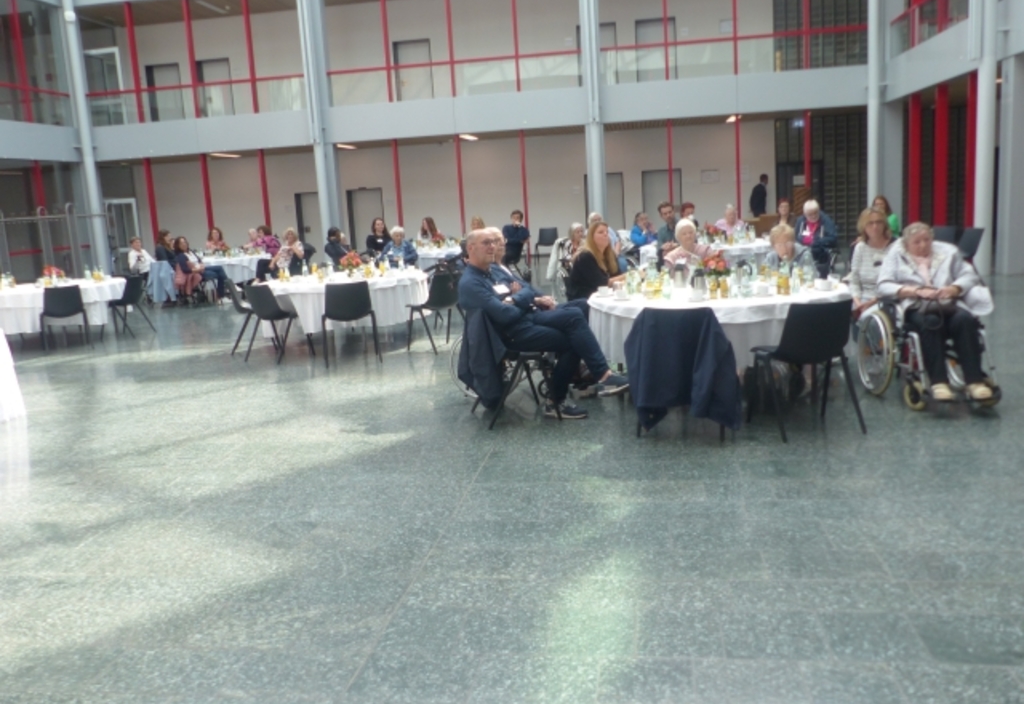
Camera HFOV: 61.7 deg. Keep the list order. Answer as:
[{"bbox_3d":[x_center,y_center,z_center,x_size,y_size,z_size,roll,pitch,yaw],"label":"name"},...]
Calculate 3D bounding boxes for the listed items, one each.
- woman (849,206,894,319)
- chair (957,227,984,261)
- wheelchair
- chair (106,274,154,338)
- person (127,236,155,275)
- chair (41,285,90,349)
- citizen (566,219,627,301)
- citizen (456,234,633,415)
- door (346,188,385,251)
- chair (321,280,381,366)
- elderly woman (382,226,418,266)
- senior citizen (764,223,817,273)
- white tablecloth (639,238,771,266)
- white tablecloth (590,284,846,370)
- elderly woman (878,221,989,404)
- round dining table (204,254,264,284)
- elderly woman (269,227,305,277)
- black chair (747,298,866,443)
[{"bbox_3d":[2.541,-0.343,5.923,0.500,1.300,0.780,-1,10,12],"label":"woman"},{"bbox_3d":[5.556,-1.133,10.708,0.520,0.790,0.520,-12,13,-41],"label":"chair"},{"bbox_3d":[2.797,-0.139,5.790,0.640,0.910,1.030,-4,10,-1],"label":"wheelchair"},{"bbox_3d":[-5.074,-0.613,11.431,0.520,0.790,0.520,0,11,18],"label":"chair"},{"bbox_3d":[-7.029,-1.489,16.214,0.500,1.340,0.650,-5,10,-11],"label":"person"},{"bbox_3d":[-5.485,-0.442,10.617,0.520,0.790,0.520,-8,11,-23],"label":"chair"},{"bbox_3d":[0.787,-0.371,6.689,0.760,1.280,0.500,-2,10,7],"label":"citizen"},{"bbox_3d":[0.220,-0.193,5.956,1.100,1.320,0.620,-1,11,12],"label":"citizen"},{"bbox_3d":[-3.945,-3.389,23.554,1.000,2.080,0.150,-2,10,8],"label":"door"},{"bbox_3d":[-1.642,-0.294,8.677,0.520,0.800,0.540,-6,10,-15],"label":"chair"},{"bbox_3d":[-1.344,-0.837,10.293,0.520,1.260,0.720,-2,10,8],"label":"elderly woman"},{"bbox_3d":[2.178,-0.430,6.849,0.500,1.200,0.700,1,11,24],"label":"senior citizen"},{"bbox_3d":[2.636,-1.184,11.420,1.840,0.510,1.840,-3,10,1],"label":"white tablecloth"},{"bbox_3d":[1.450,-0.046,6.177,1.800,0.760,1.800,-4,10,0],"label":"white tablecloth"},{"bbox_3d":[2.812,-0.316,5.767,0.620,1.090,0.840,-4,9,-1],"label":"elderly woman"},{"bbox_3d":[-5.373,-1.394,16.005,1.840,0.750,1.840,-3,10,1],"label":"round dining table"},{"bbox_3d":[-3.707,-1.374,13.915,0.550,1.250,0.850,1,11,25],"label":"elderly woman"},{"bbox_3d":[1.772,0.075,5.203,0.520,0.800,0.540,-5,9,-10],"label":"black chair"}]

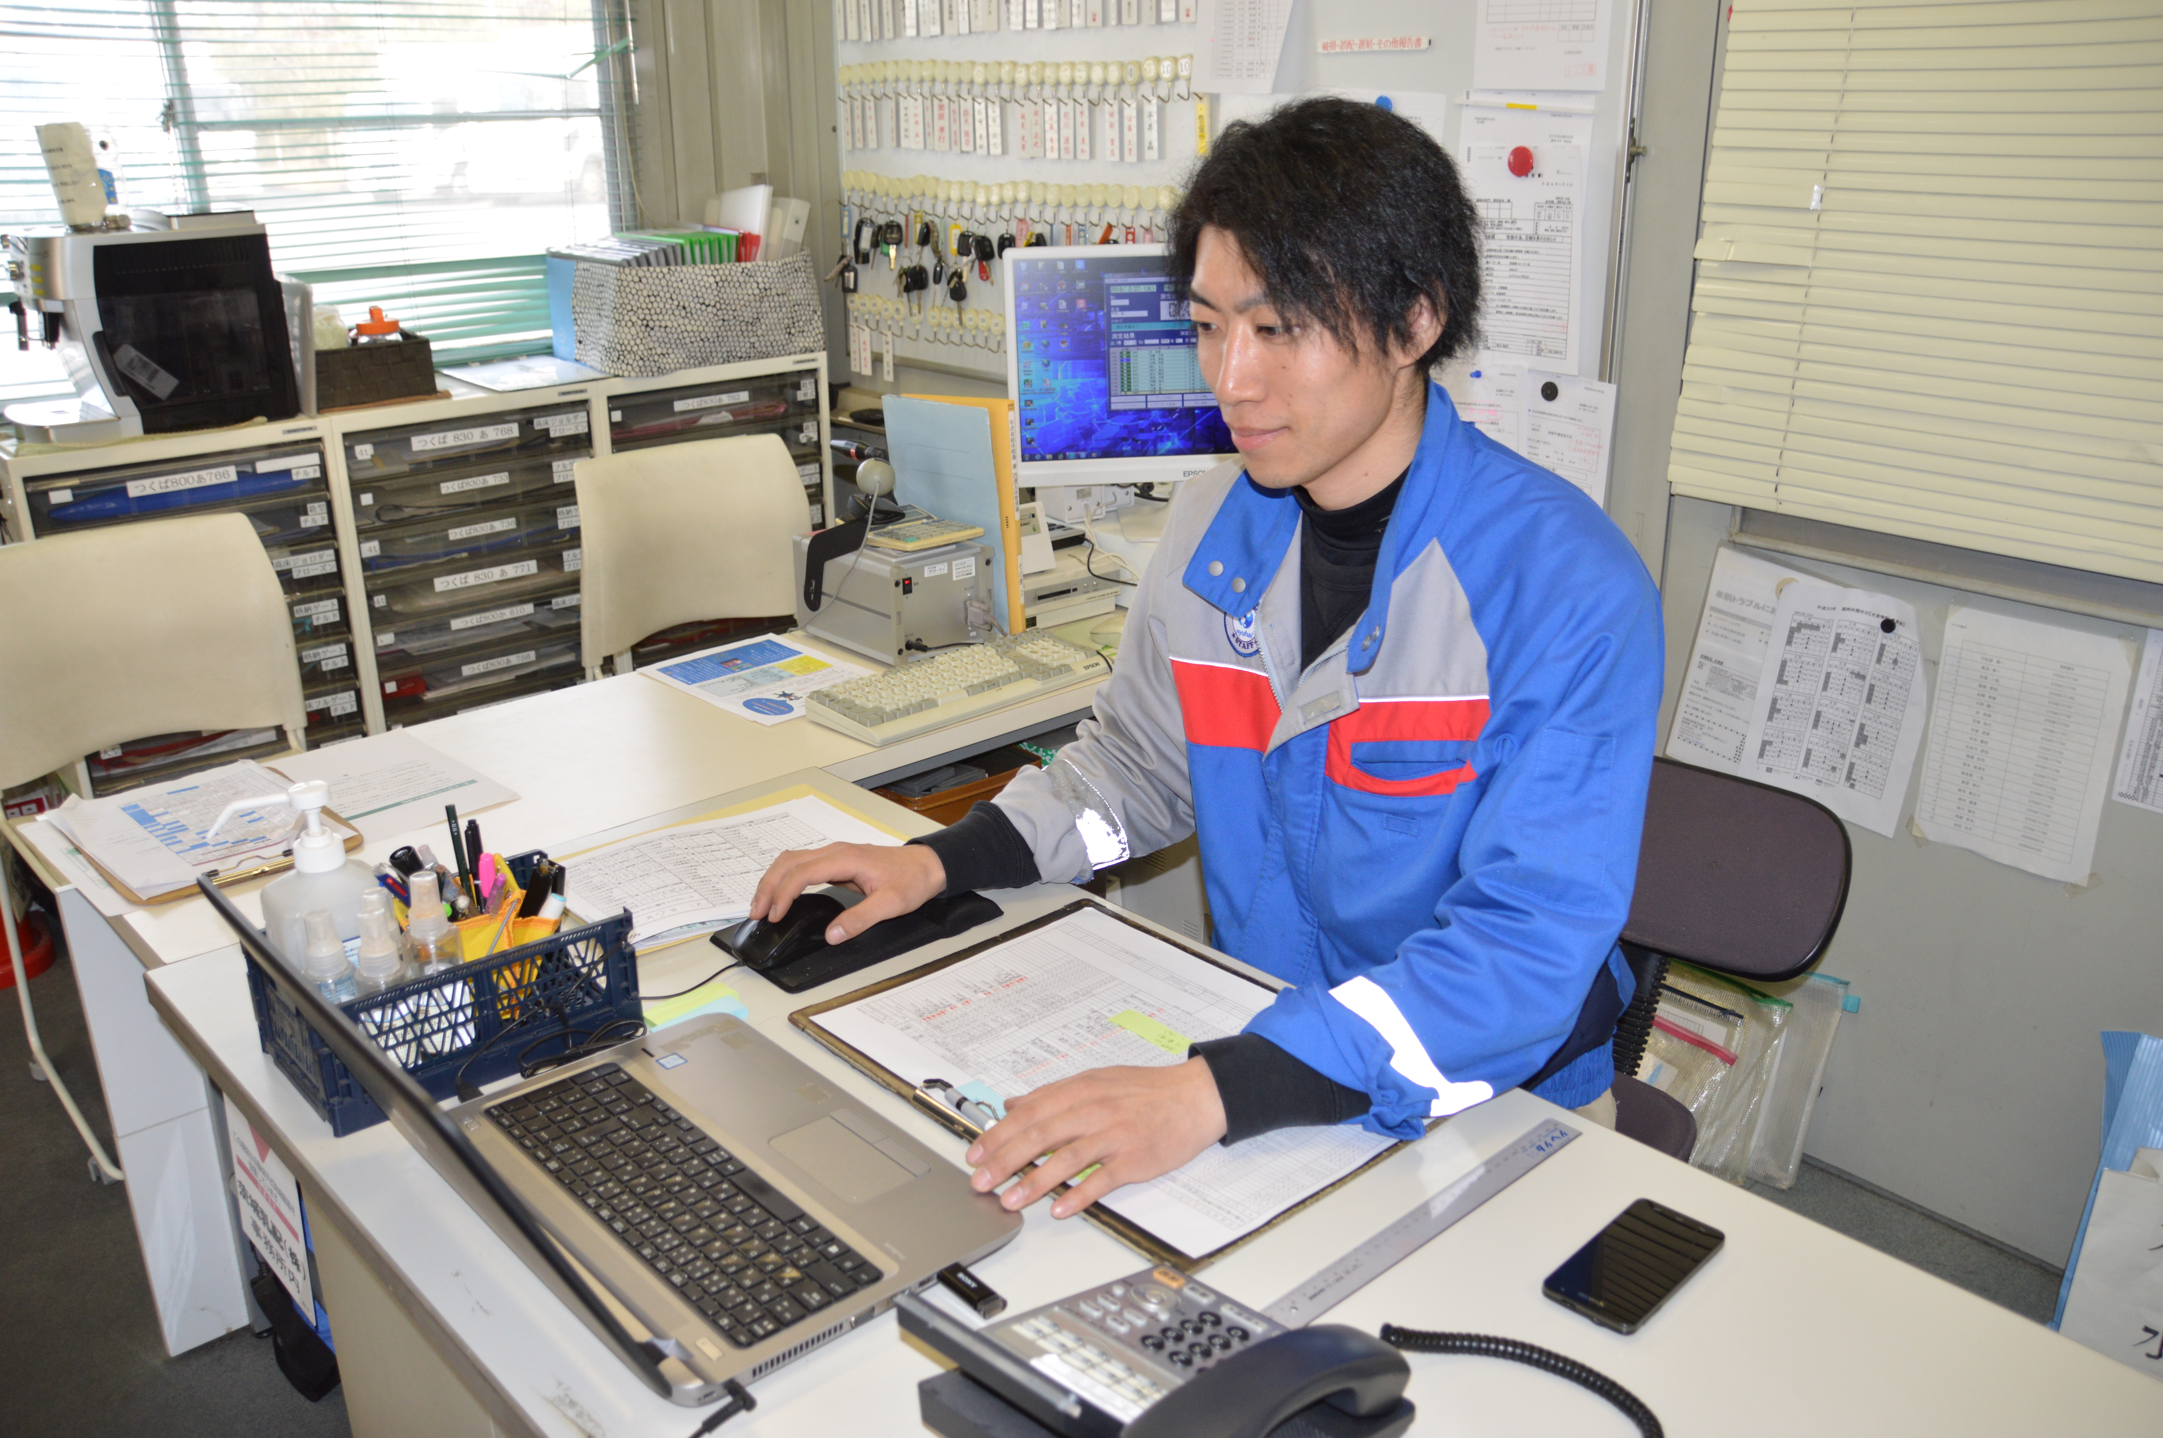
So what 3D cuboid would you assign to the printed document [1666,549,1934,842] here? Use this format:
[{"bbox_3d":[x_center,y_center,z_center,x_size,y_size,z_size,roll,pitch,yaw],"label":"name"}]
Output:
[{"bbox_3d":[0.942,-0.039,2.155,0.015,0.325,0.315,-19,27,-40],"label":"printed document"}]

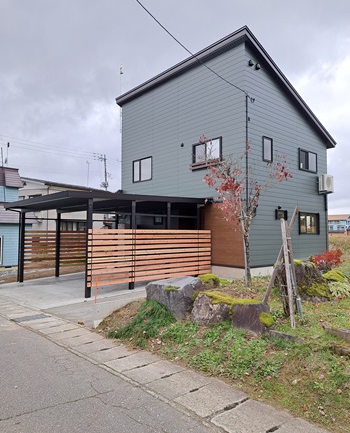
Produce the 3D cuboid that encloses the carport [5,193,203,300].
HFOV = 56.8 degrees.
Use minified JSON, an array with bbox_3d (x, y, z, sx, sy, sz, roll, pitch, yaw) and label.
[{"bbox_3d":[-2.696,0.948,12.343,5.508,3.130,6.248,2,-3,-41],"label":"carport"}]

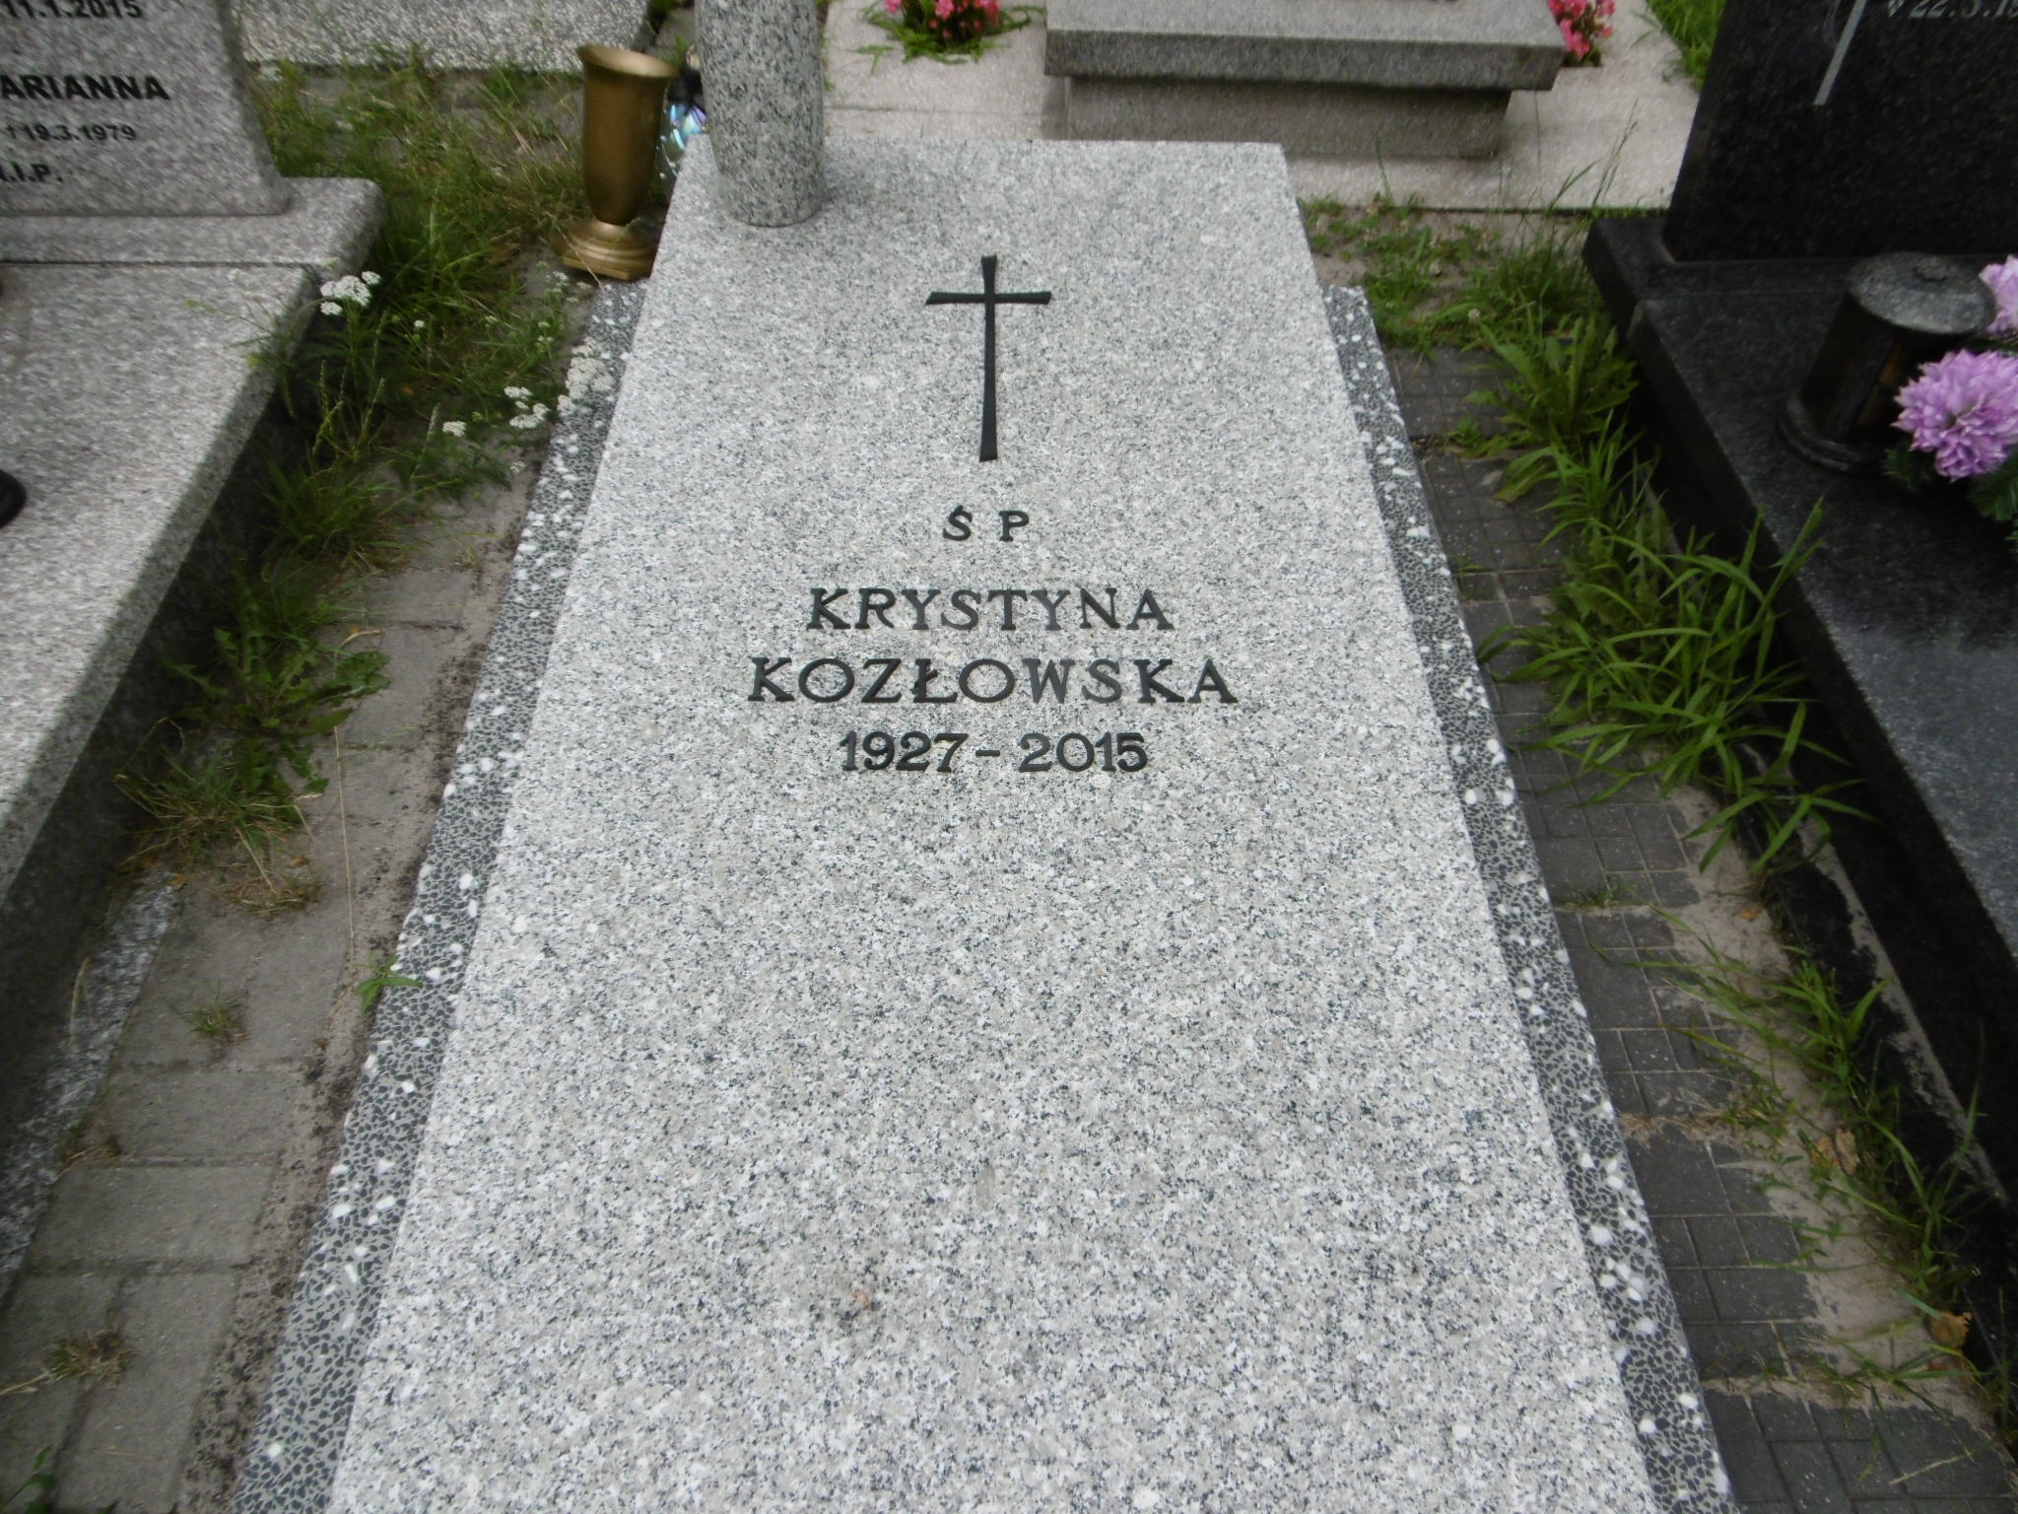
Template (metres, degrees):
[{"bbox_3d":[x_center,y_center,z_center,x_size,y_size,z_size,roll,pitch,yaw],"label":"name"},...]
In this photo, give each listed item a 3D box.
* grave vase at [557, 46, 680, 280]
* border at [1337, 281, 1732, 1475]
[{"bbox_3d":[-0.546,-0.841,1.971,0.143,0.295,0.143,10,43,-13],"label":"grave vase"},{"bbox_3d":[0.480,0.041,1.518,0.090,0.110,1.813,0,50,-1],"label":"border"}]

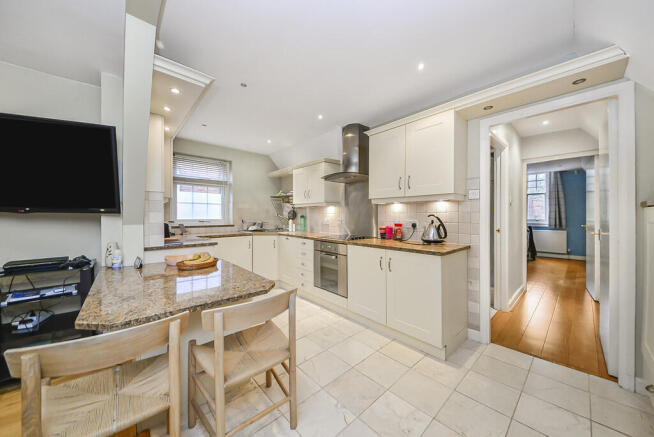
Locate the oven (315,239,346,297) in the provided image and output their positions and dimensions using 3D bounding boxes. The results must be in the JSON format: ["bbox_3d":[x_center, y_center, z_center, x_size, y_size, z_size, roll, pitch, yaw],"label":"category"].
[{"bbox_3d":[0.232,0.590,2.839,0.570,0.599,0.597,0,0,-42],"label":"oven"}]

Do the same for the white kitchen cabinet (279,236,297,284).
[{"bbox_3d":[-0.382,0.725,3.567,0.621,0.872,0.511,0,0,-42],"label":"white kitchen cabinet"}]

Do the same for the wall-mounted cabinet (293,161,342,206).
[{"bbox_3d":[-0.186,-0.515,3.574,0.349,0.654,0.798,0,0,-42],"label":"wall-mounted cabinet"}]

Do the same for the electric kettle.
[{"bbox_3d":[1.071,0.113,2.181,0.250,0.285,0.200,0,1,35],"label":"electric kettle"}]

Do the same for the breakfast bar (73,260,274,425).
[{"bbox_3d":[-1.083,0.804,1.600,0.900,0.745,1.420,-1,1,-43],"label":"breakfast bar"}]

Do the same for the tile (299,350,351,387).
[{"bbox_3d":[-0.014,1.167,1.712,0.314,0.010,0.303,0,0,-42],"label":"tile"}]

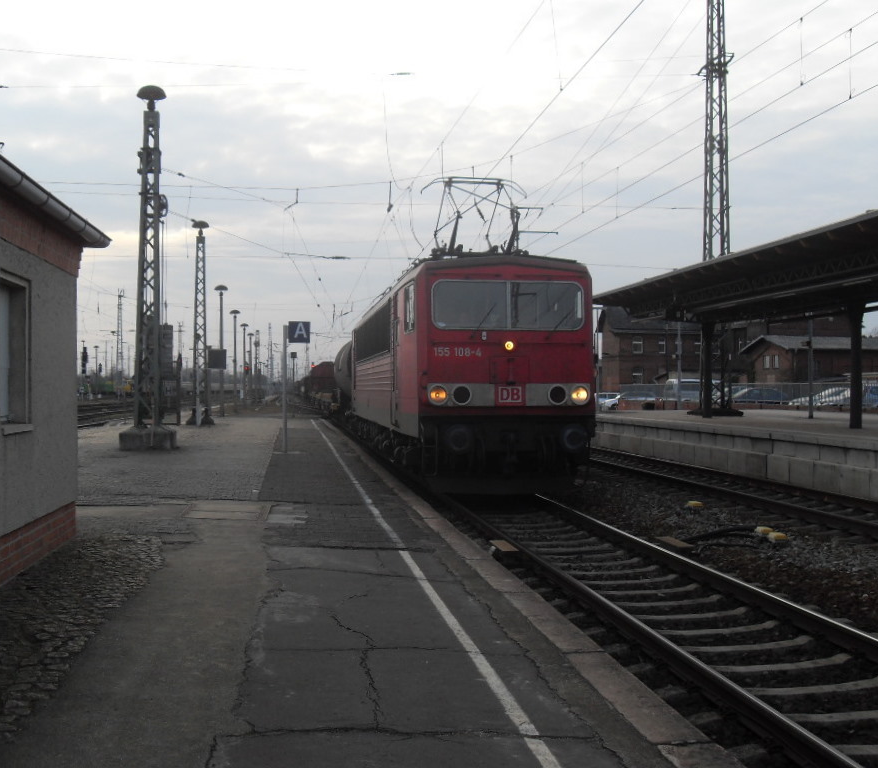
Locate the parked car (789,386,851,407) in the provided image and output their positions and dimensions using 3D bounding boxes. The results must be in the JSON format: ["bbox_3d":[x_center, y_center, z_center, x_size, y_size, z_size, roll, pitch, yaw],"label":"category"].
[{"bbox_3d":[17.365,0.895,43.500,4.300,1.470,1.760,0,0,-9],"label":"parked car"}]

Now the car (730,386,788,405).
[{"bbox_3d":[15.898,0.948,52.000,4.350,1.430,1.750,0,0,-9],"label":"car"}]

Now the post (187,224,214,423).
[{"bbox_3d":[-9.994,-2.570,42.200,1.100,8.581,1.050,0,0,-9],"label":"post"}]

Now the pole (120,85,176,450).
[{"bbox_3d":[-7.241,-2.926,25.200,1.270,9.107,1.250,0,0,-9],"label":"pole"}]

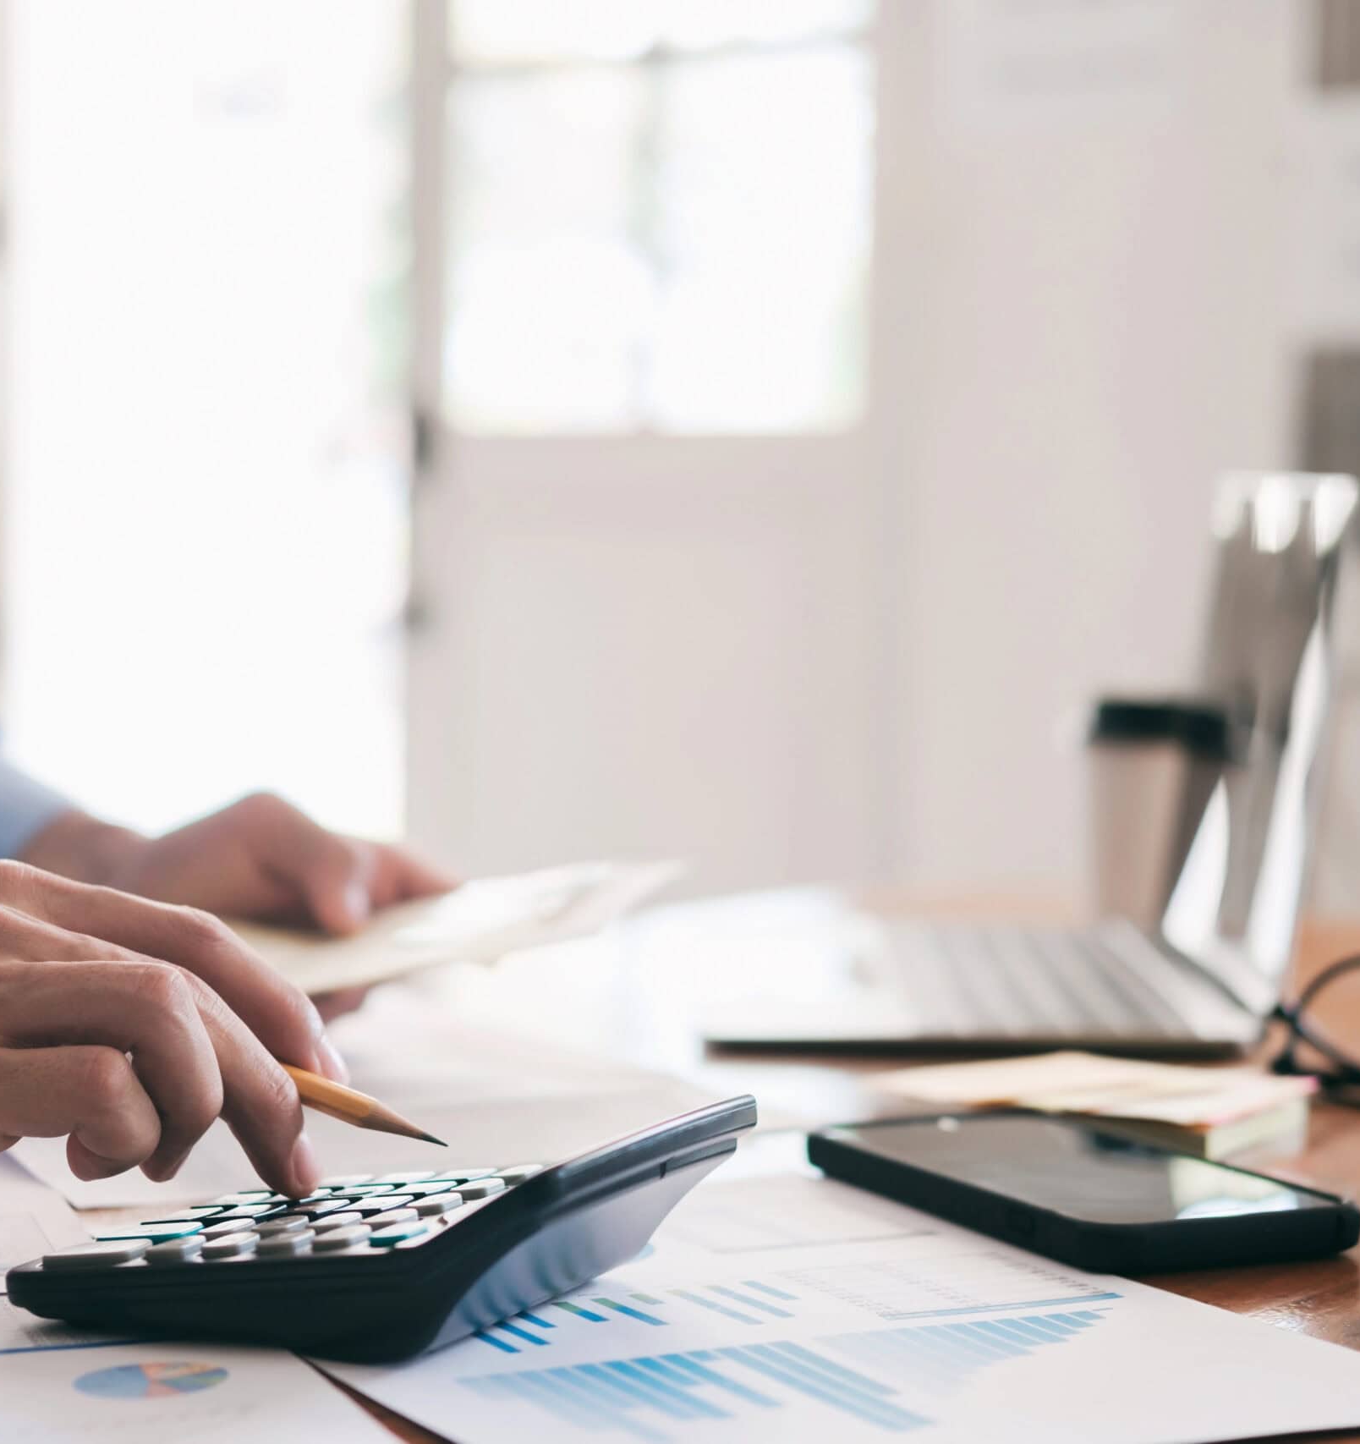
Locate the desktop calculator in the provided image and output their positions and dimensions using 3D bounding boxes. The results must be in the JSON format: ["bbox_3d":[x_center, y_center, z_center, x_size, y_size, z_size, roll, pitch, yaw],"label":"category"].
[{"bbox_3d":[-0.069,0.112,0.743,0.139,0.047,0.110,2,3,24],"label":"desktop calculator"}]

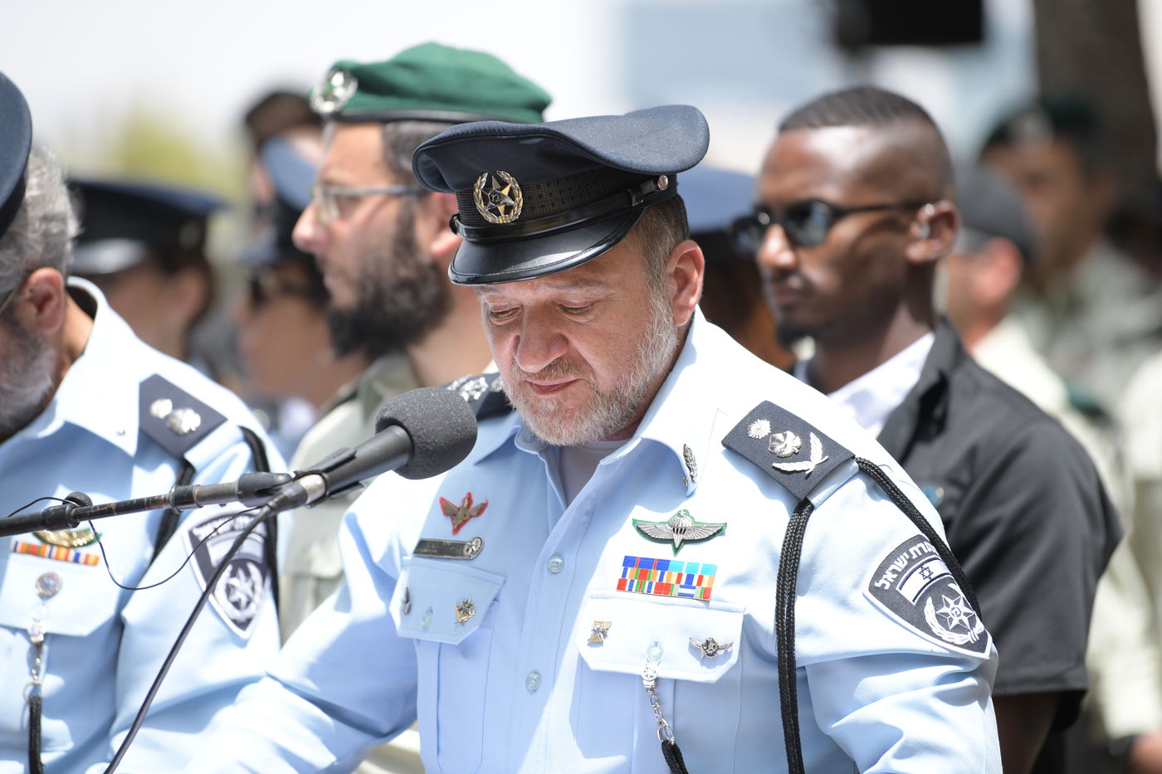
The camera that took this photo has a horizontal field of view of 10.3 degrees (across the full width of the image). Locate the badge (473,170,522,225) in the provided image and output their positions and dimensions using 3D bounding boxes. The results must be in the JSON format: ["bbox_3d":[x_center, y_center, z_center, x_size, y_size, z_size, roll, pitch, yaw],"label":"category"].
[{"bbox_3d":[-0.063,-0.146,4.980,0.043,0.042,0.010,-12,3,35],"label":"badge"}]

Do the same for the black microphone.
[{"bbox_3d":[-0.156,0.053,4.880,0.195,0.067,0.067,-26,16,-37],"label":"black microphone"}]

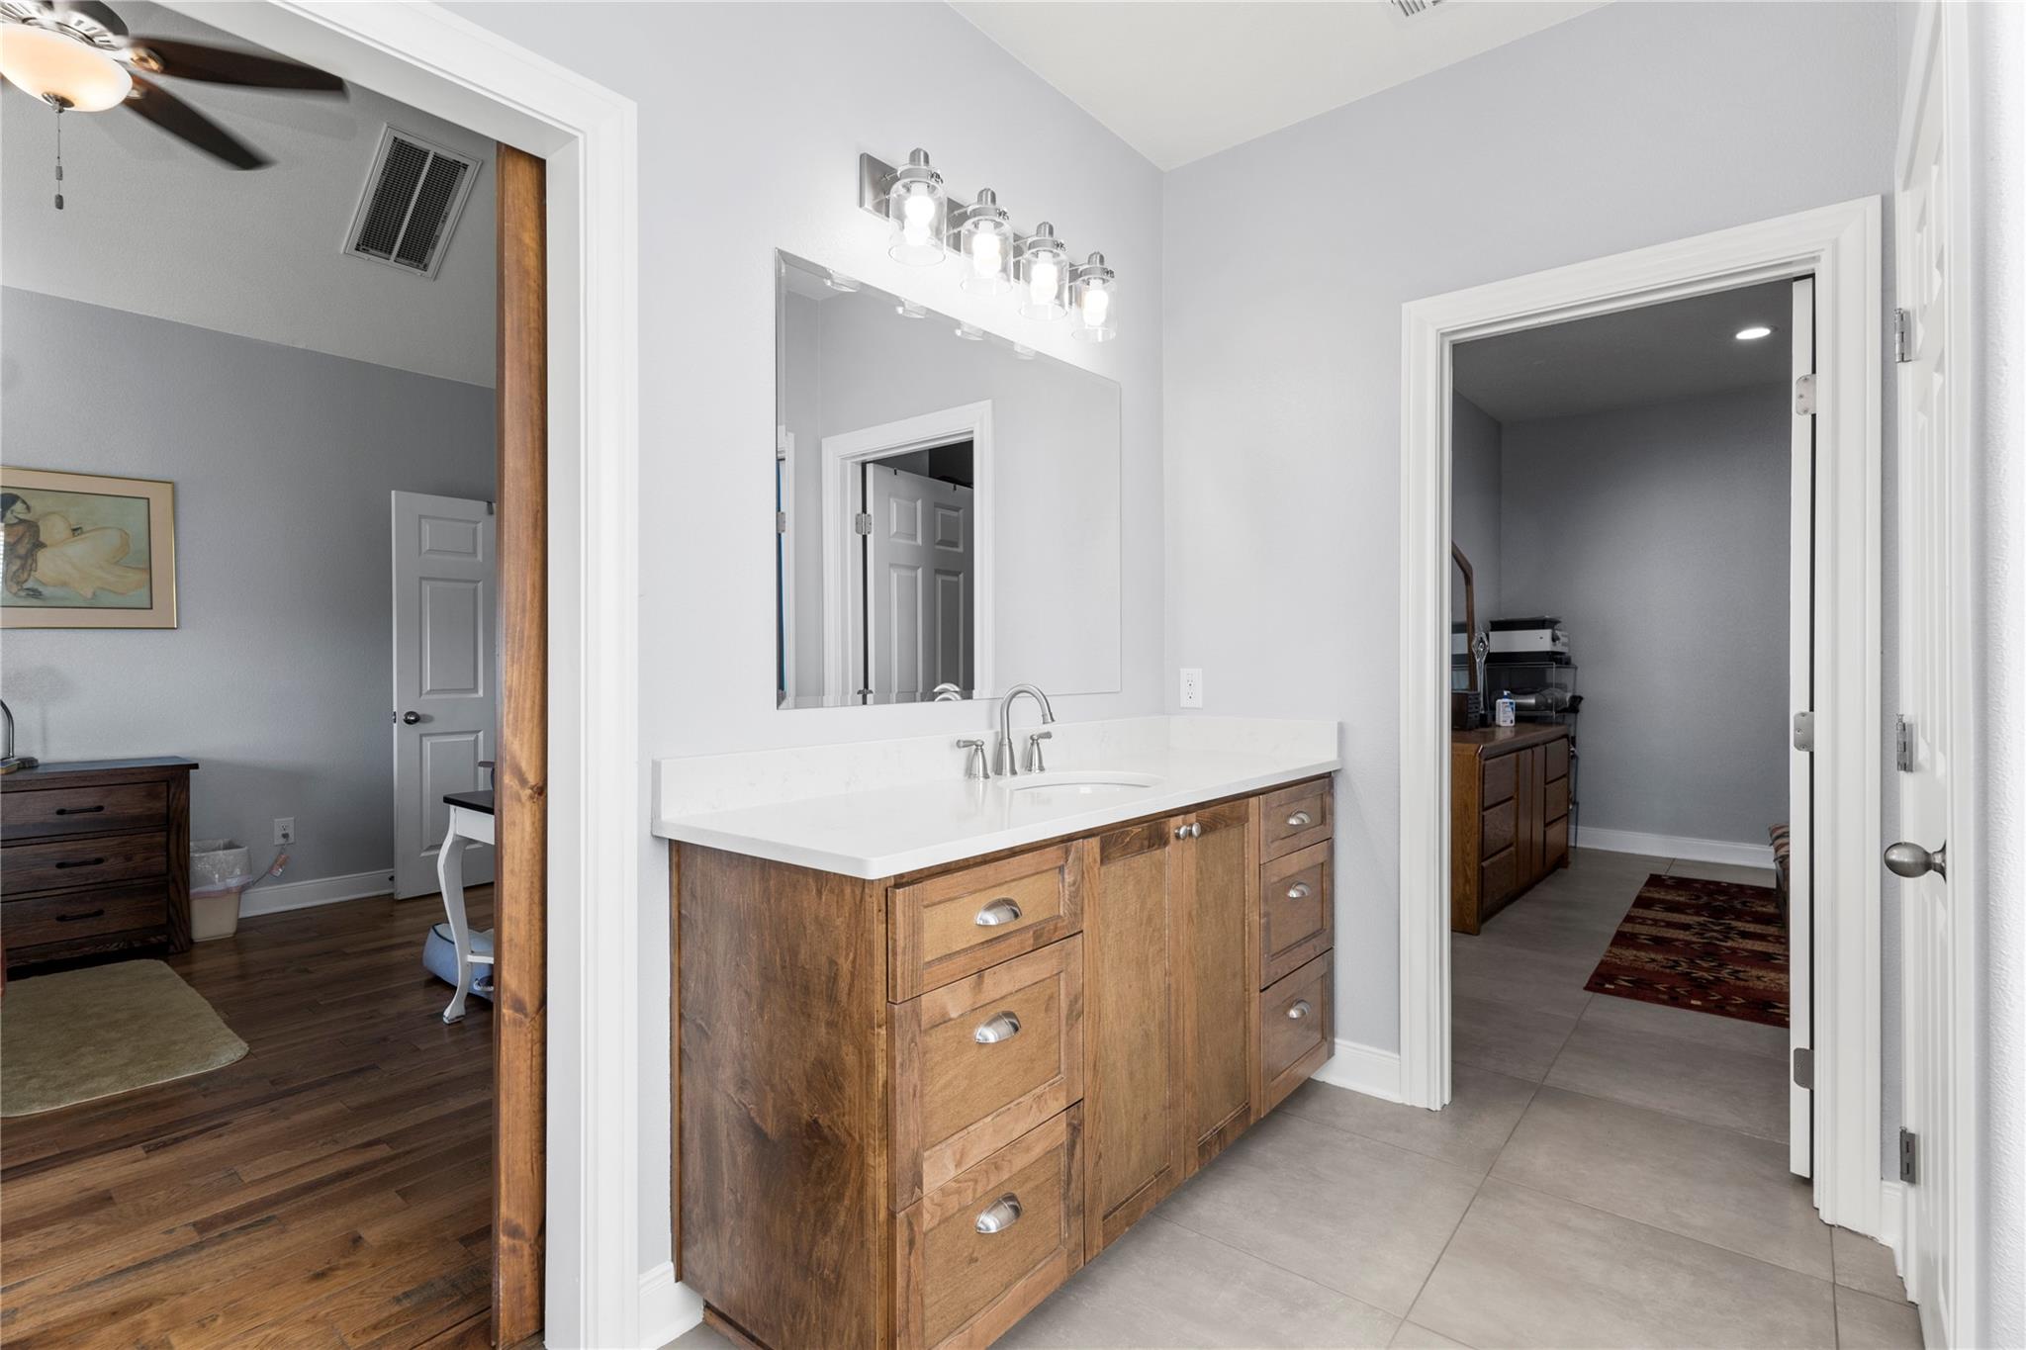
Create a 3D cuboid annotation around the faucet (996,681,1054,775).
[{"bbox_3d":[0.031,0.137,2.209,0.174,0.231,0.060,1,1,41],"label":"faucet"}]

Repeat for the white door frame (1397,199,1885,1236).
[{"bbox_3d":[1.457,0.091,2.173,0.940,2.134,0.139,1,1,40],"label":"white door frame"}]

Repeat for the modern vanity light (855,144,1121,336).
[{"bbox_3d":[-0.013,-1.025,2.206,0.174,0.239,0.816,1,1,41],"label":"modern vanity light"}]

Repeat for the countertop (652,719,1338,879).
[{"bbox_3d":[0.156,0.217,2.112,0.577,0.135,1.731,1,1,41],"label":"countertop"}]

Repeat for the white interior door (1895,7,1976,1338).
[{"bbox_3d":[1.490,0.154,1.443,0.050,2.040,0.637,1,1,43],"label":"white interior door"}]

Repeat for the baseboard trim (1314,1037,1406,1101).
[{"bbox_3d":[0.964,1.089,2.531,0.259,0.129,0.018,1,1,40],"label":"baseboard trim"}]

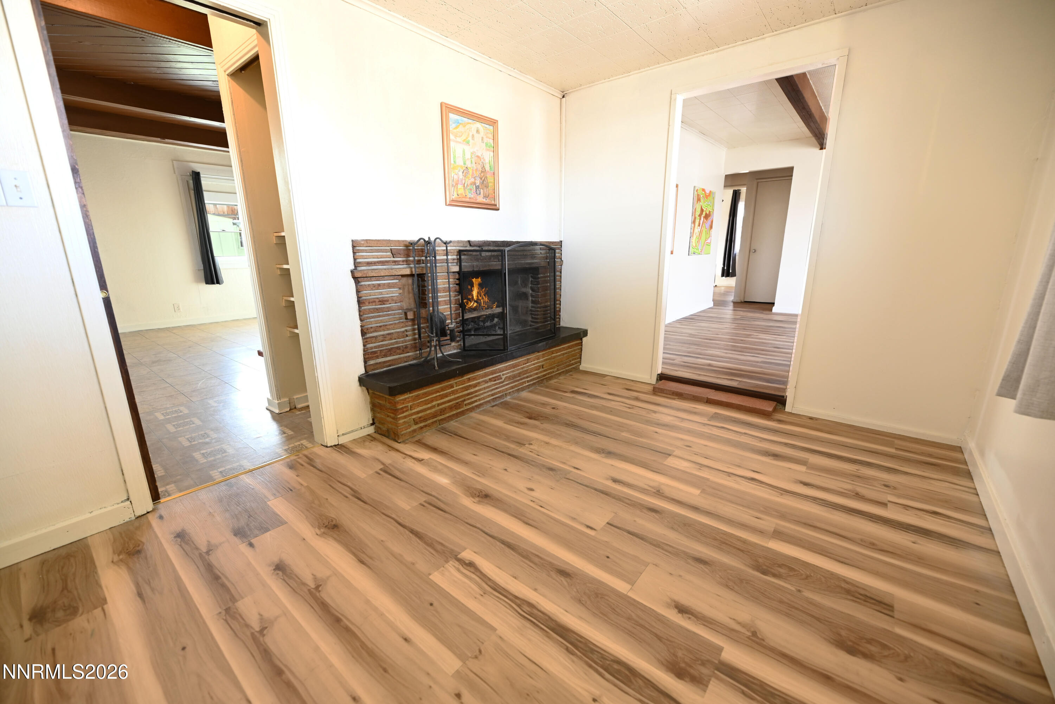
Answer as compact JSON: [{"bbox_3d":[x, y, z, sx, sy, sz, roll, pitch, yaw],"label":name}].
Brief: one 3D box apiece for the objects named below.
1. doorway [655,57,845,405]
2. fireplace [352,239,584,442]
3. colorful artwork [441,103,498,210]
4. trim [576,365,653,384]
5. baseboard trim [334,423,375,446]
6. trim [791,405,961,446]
[{"bbox_3d":[1.409,-0.703,2.821,0.976,2.106,0.131,11,18,39],"label":"doorway"},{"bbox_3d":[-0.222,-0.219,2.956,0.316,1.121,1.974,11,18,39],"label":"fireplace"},{"bbox_3d":[-0.363,-1.264,2.727,0.030,0.583,0.485,11,18,39],"label":"colorful artwork"},{"bbox_3d":[0.741,0.182,3.544,0.669,0.045,0.017,11,18,39],"label":"trim"},{"bbox_3d":[-0.997,0.476,2.392,0.017,0.059,0.225,11,18,39],"label":"baseboard trim"},{"bbox_3d":[2.072,0.439,2.486,0.786,0.048,0.017,11,18,39],"label":"trim"}]

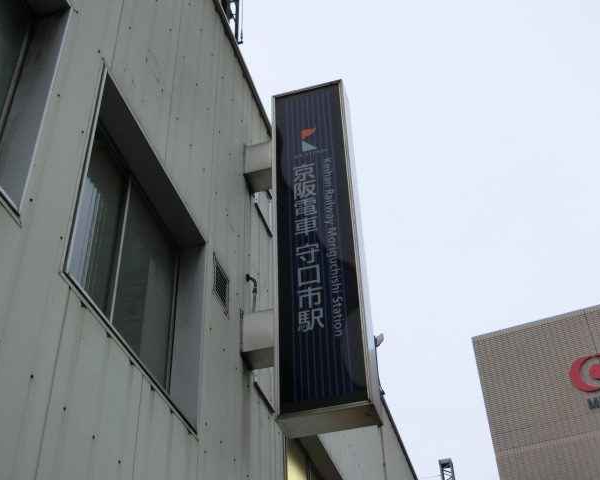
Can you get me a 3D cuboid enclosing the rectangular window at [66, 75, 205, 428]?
[{"bbox_3d":[-1.013,0.118,5.184,0.196,1.582,1.765,-12,-41,11],"label":"rectangular window"}]

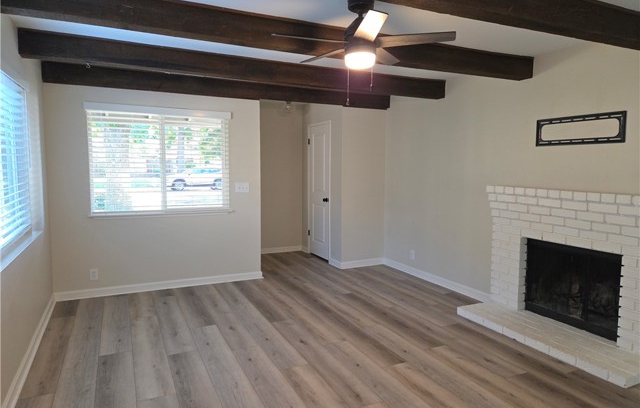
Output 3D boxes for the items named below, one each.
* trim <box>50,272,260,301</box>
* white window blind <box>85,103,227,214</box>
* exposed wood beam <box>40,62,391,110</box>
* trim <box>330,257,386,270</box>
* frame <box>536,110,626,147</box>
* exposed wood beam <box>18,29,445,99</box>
[{"bbox_3d":[-1.735,0.939,4.919,2.254,0.088,0.019,-2,6,-26],"label":"trim"},{"bbox_3d":[-1.736,-0.479,4.771,1.531,1.181,0.071,-2,6,-26],"label":"white window blind"},{"bbox_3d":[-0.884,-1.353,5.049,4.064,0.189,0.142,-2,6,-26],"label":"exposed wood beam"},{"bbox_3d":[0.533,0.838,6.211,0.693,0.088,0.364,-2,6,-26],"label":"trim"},{"bbox_3d":[2.131,-0.611,3.540,0.025,0.233,0.747,-2,6,-26],"label":"frame"},{"bbox_3d":[-0.395,-1.259,4.058,4.059,0.194,0.135,-2,6,-26],"label":"exposed wood beam"}]

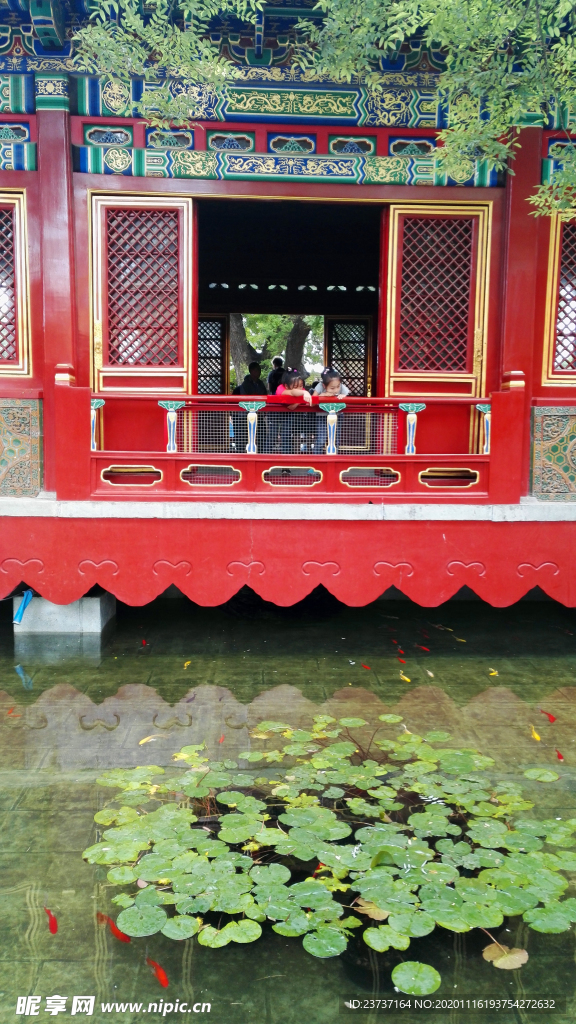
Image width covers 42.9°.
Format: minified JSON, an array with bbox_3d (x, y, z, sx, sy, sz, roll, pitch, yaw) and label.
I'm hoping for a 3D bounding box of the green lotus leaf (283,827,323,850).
[{"bbox_3d":[0.064,1.431,3.214,0.175,0.025,0.179,1,7,-2],"label":"green lotus leaf"}]

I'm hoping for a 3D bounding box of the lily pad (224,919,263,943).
[{"bbox_3d":[-0.163,1.494,2.619,0.139,0.020,0.135,1,5,0],"label":"lily pad"}]

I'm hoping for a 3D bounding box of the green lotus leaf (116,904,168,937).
[{"bbox_3d":[-0.531,1.484,2.665,0.187,0.020,0.188,1,5,0],"label":"green lotus leaf"}]

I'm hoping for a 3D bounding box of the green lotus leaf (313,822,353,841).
[{"bbox_3d":[0.193,1.437,3.332,0.204,0.020,0.208,1,5,0],"label":"green lotus leaf"}]

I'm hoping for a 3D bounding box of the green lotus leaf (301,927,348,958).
[{"bbox_3d":[0.131,1.537,2.621,0.157,0.015,0.163,1,6,-3],"label":"green lotus leaf"}]

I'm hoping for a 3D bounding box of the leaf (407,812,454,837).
[{"bbox_3d":[0.632,1.386,3.263,0.197,0.020,0.210,2,6,12],"label":"leaf"}]

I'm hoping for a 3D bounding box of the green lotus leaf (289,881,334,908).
[{"bbox_3d":[0.088,1.428,2.745,0.172,0.020,0.164,1,6,2],"label":"green lotus leaf"}]

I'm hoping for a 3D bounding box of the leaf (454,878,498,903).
[{"bbox_3d":[0.754,1.512,2.931,0.177,0.015,0.166,1,6,-3],"label":"leaf"}]

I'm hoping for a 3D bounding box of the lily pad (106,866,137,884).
[{"bbox_3d":[-0.666,1.458,2.941,0.126,0.020,0.128,1,5,0],"label":"lily pad"}]

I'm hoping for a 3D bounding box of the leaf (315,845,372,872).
[{"bbox_3d":[0.239,1.458,3.098,0.229,0.020,0.222,1,5,0],"label":"leaf"}]

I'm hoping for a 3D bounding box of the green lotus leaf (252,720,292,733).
[{"bbox_3d":[-0.087,1.292,4.417,0.229,0.025,0.205,1,7,-2],"label":"green lotus leaf"}]

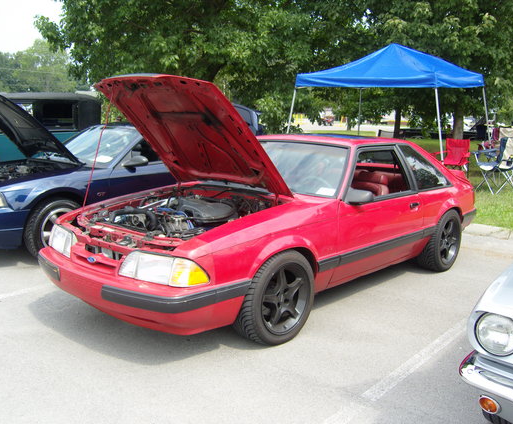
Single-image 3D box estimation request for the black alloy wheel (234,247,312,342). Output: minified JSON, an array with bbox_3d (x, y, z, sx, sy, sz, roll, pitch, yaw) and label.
[{"bbox_3d":[0.114,0.546,3.662,0.240,0.636,0.636,11,13,41],"label":"black alloy wheel"}]

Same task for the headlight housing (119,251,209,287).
[{"bbox_3d":[-0.522,0.312,3.180,0.550,0.170,0.250,11,13,41],"label":"headlight housing"}]

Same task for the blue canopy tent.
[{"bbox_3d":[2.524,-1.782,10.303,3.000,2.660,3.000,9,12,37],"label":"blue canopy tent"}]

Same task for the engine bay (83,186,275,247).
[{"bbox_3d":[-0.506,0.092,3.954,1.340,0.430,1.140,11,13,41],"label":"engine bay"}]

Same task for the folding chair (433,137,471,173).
[{"bbox_3d":[3.829,-0.963,10.900,0.800,0.900,0.600,7,11,30],"label":"folding chair"}]

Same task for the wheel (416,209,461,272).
[{"bbox_3d":[1.816,0.275,5.545,0.240,0.636,0.636,11,13,41],"label":"wheel"}]

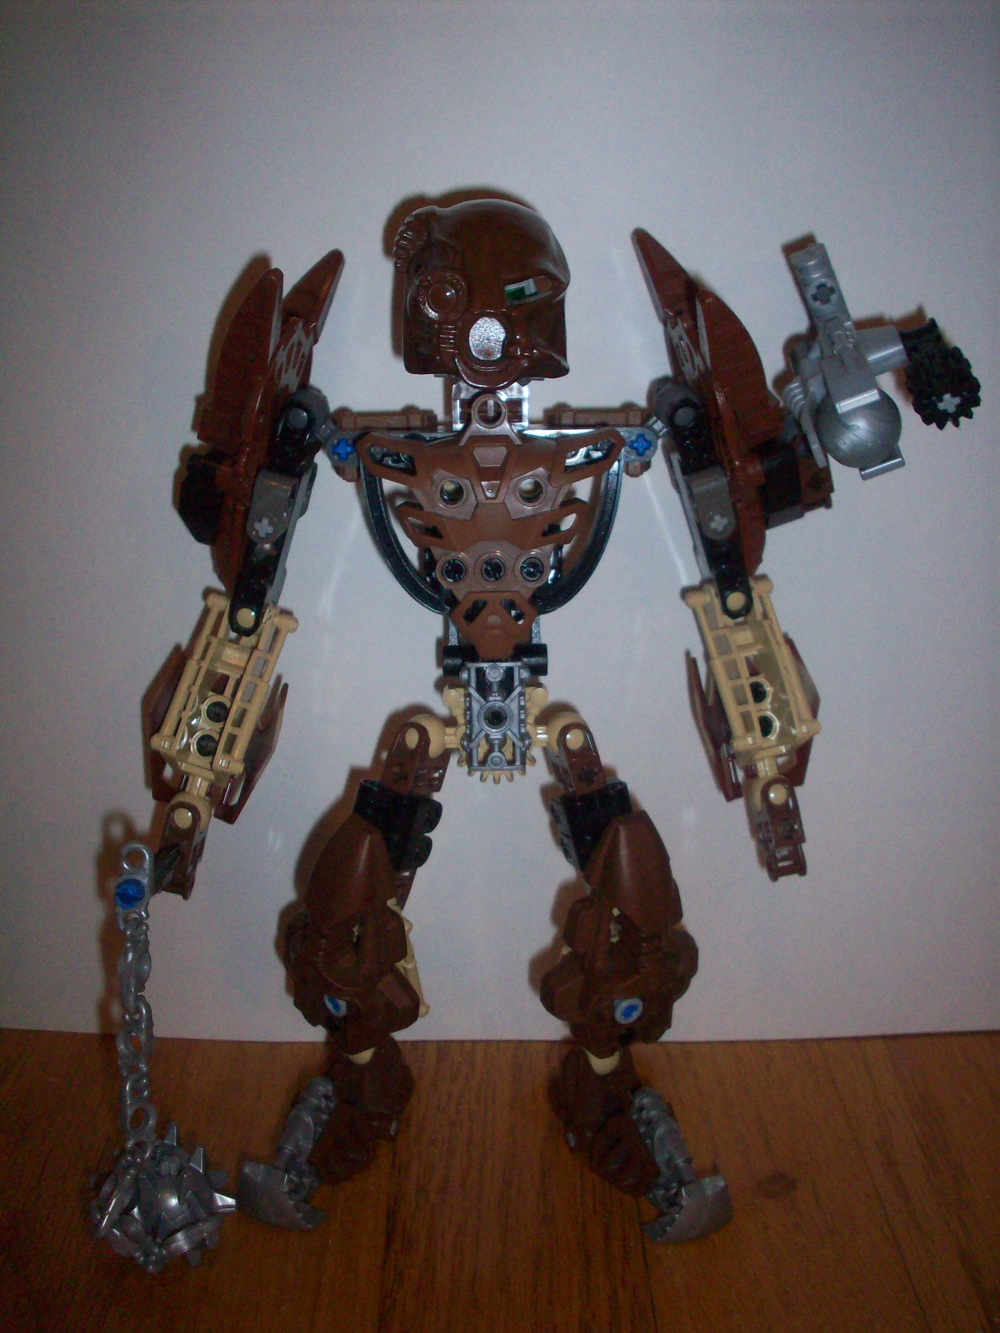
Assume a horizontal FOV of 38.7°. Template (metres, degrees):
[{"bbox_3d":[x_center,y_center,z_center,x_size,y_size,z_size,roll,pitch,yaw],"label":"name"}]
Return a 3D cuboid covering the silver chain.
[{"bbox_3d":[-0.084,0.077,0.328,0.009,0.077,0.009,0,6,0],"label":"silver chain"}]

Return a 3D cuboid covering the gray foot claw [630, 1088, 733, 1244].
[{"bbox_3d":[0.043,0.122,0.344,0.019,0.025,0.031,-11,24,-25],"label":"gray foot claw"}]

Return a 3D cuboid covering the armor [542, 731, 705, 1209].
[{"bbox_3d":[0.029,0.072,0.338,0.035,0.123,0.042,-12,23,-21],"label":"armor"}]

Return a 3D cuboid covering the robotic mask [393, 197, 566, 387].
[{"bbox_3d":[-0.003,-0.072,0.274,0.034,0.035,0.024,0,22,0],"label":"robotic mask"}]

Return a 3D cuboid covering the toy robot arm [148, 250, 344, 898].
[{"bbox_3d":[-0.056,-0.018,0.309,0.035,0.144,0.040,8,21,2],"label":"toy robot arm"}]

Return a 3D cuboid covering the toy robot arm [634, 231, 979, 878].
[{"bbox_3d":[0.059,-0.023,0.304,0.071,0.143,0.044,-2,22,-6],"label":"toy robot arm"}]

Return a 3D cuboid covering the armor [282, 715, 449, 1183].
[{"bbox_3d":[-0.033,0.071,0.339,0.035,0.121,0.040,12,23,21],"label":"armor"}]

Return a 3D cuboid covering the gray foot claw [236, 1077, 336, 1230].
[{"bbox_3d":[-0.051,0.120,0.345,0.019,0.025,0.031,11,24,25],"label":"gray foot claw"}]

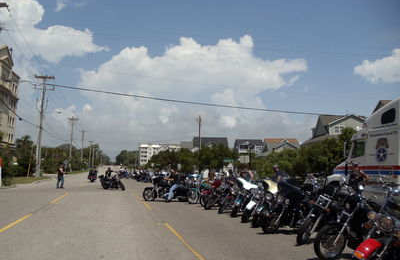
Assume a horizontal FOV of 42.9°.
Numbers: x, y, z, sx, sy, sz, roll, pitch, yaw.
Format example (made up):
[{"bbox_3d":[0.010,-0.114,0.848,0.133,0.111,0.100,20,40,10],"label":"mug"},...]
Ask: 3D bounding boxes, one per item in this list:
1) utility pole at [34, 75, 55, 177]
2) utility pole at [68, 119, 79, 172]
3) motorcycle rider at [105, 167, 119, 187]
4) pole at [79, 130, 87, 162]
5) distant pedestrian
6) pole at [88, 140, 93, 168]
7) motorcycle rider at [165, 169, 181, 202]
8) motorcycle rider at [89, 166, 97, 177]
[{"bbox_3d":[-20.382,-0.584,66.000,2.550,13.200,0.420,2,-4,-10],"label":"utility pole"},{"bbox_3d":[-28.132,3.084,112.000,2.400,12.400,0.400,1,-4,-10],"label":"utility pole"},{"bbox_3d":[-6.092,3.217,34.800,0.850,1.360,0.720,-2,-5,34],"label":"motorcycle rider"},{"bbox_3d":[-36.884,6.452,160.000,2.500,12.600,0.400,2,-4,-10],"label":"pole"},{"bbox_3d":[-10.040,3.359,36.800,0.600,1.770,0.550,2,-4,-17],"label":"distant pedestrian"},{"bbox_3d":[-47.553,10.786,222.000,2.200,12.200,0.400,1,-4,-10],"label":"pole"},{"bbox_3d":[-1.305,2.678,24.400,0.820,1.550,0.650,1,-4,0],"label":"motorcycle rider"},{"bbox_3d":[-10.494,4.219,50.000,0.800,1.300,0.800,1,-4,-8],"label":"motorcycle rider"}]

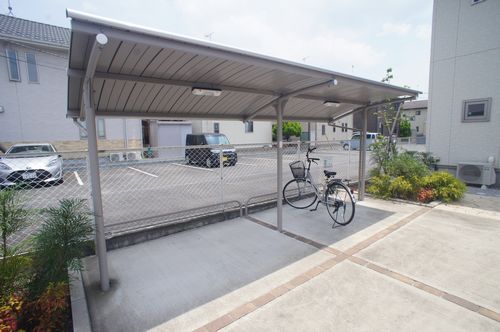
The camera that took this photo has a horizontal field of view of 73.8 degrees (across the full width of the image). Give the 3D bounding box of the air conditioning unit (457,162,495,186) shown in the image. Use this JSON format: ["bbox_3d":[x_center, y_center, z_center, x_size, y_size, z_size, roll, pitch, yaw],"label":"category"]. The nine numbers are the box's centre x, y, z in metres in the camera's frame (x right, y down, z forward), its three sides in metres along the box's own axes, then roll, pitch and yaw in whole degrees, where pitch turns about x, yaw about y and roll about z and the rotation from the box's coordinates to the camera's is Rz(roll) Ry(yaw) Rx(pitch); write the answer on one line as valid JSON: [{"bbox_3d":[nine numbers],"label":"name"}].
[{"bbox_3d":[6.050,0.211,8.900,0.300,0.560,0.820,-5,9,-31],"label":"air conditioning unit"}]

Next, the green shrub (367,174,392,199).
[{"bbox_3d":[2.879,0.467,7.400,0.580,0.550,0.580,7,11,44],"label":"green shrub"}]

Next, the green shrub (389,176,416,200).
[{"bbox_3d":[3.344,0.493,7.300,0.600,0.540,0.620,7,11,44],"label":"green shrub"}]

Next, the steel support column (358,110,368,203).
[{"bbox_3d":[2.367,-0.244,6.886,0.090,1.960,0.090,6,10,44],"label":"steel support column"}]

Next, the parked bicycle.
[{"bbox_3d":[1.216,0.351,5.700,0.600,1.100,1.700,-4,8,-25],"label":"parked bicycle"}]

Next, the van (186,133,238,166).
[{"bbox_3d":[-2.092,-0.867,17.500,1.480,1.660,3.400,-5,9,-31],"label":"van"}]

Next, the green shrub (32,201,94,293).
[{"bbox_3d":[-1.982,0.804,3.500,0.650,0.950,0.650,-1,8,0],"label":"green shrub"}]

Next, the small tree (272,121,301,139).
[{"bbox_3d":[4.055,-3.947,36.000,3.100,3.200,3.000,-1,8,0],"label":"small tree"}]

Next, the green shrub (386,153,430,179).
[{"bbox_3d":[3.809,0.060,8.000,0.950,0.800,1.050,7,11,44],"label":"green shrub"}]

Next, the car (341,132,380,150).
[{"bbox_3d":[10.170,-2.217,30.500,3.500,1.680,1.500,2,8,18],"label":"car"}]

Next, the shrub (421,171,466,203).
[{"bbox_3d":[4.156,0.440,7.150,0.900,0.680,0.950,7,11,44],"label":"shrub"}]

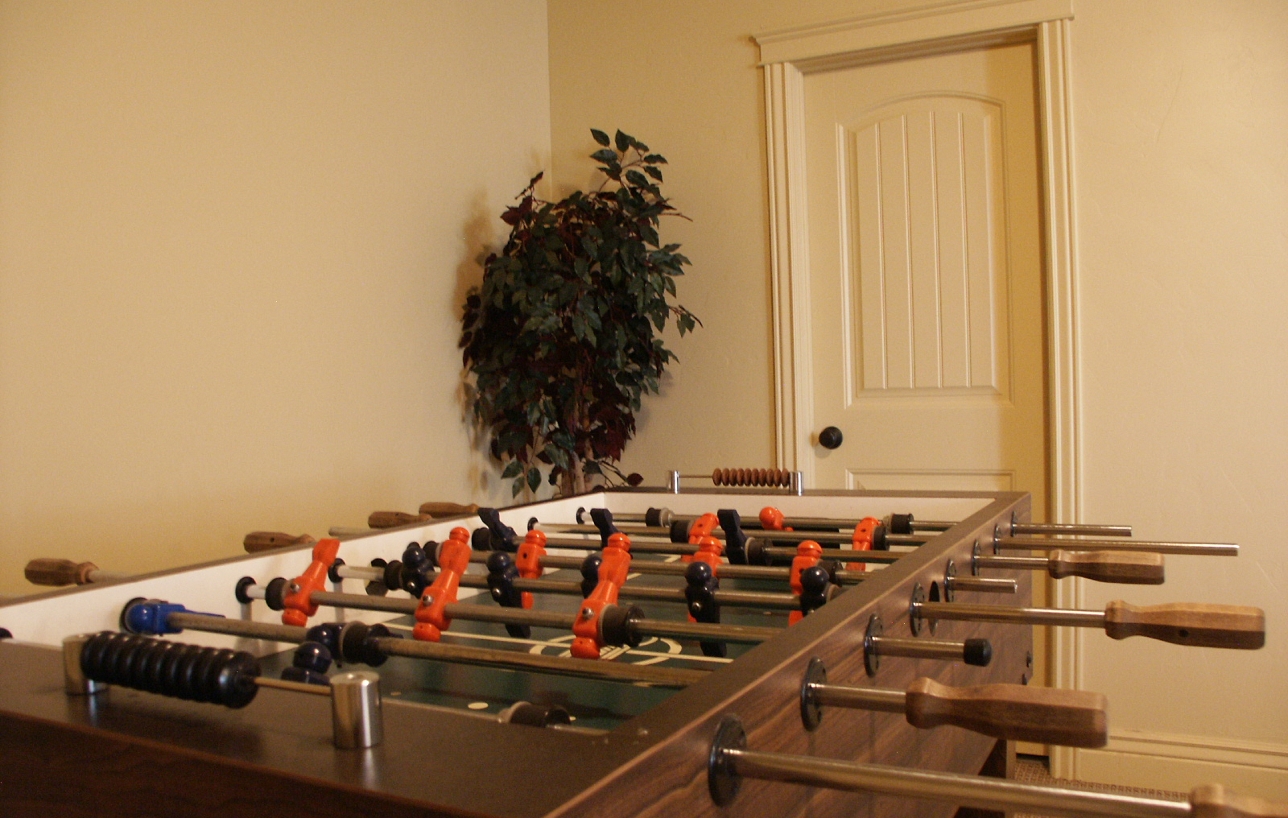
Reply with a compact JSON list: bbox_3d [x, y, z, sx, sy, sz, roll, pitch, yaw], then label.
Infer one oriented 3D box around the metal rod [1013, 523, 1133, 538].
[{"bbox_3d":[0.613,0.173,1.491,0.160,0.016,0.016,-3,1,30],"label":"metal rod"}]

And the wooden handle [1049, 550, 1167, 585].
[{"bbox_3d":[0.529,0.180,1.193,0.126,0.036,0.036,-3,0,30],"label":"wooden handle"}]

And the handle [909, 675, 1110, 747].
[{"bbox_3d":[0.237,0.200,0.686,0.129,0.036,0.036,-2,1,28],"label":"handle"}]

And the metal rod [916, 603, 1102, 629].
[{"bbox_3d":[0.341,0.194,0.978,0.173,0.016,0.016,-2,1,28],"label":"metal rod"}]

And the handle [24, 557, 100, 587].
[{"bbox_3d":[-0.797,0.224,1.424,0.126,0.036,0.036,-1,1,31],"label":"handle"}]

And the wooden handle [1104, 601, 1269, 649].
[{"bbox_3d":[0.469,0.189,0.906,0.129,0.036,0.036,-2,1,28],"label":"wooden handle"}]

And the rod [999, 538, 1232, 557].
[{"bbox_3d":[0.608,0.179,1.353,0.293,0.016,0.016,-2,1,28],"label":"rod"}]

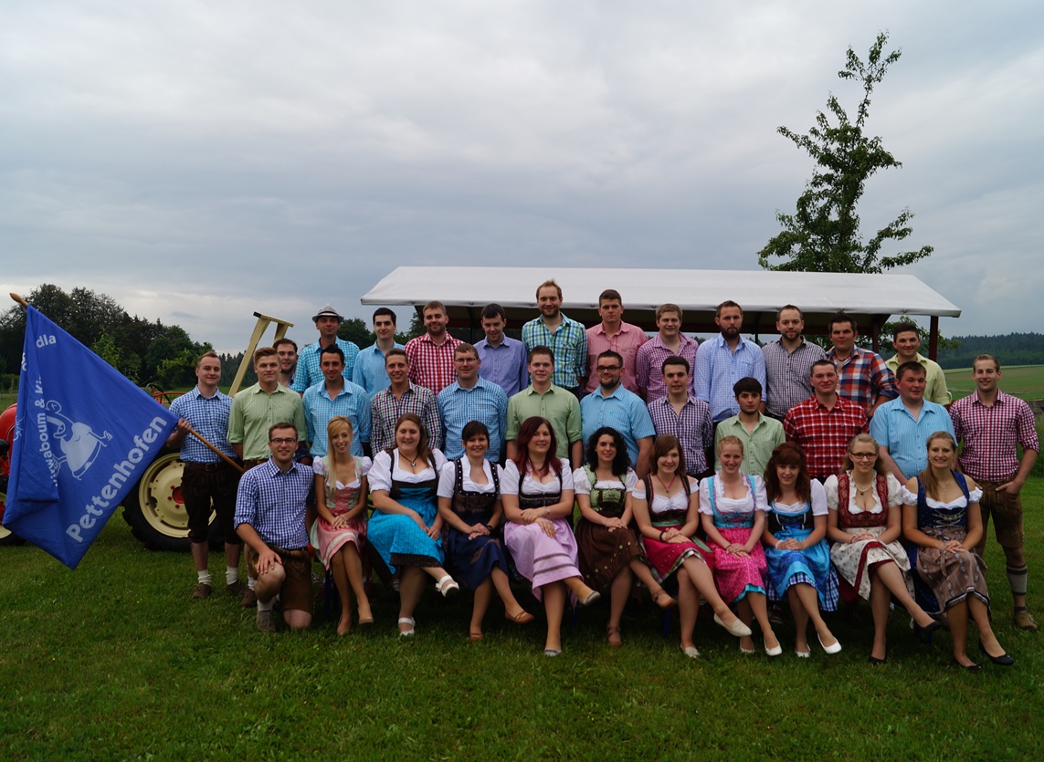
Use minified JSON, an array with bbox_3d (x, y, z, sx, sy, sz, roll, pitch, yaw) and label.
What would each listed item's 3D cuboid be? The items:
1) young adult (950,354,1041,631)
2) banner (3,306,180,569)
[{"bbox_3d":[3.145,0.730,5.680,0.570,1.810,0.370,1,1,21],"label":"young adult"},{"bbox_3d":[-3.030,0.392,6.050,1.140,1.830,0.280,1,1,-11],"label":"banner"}]

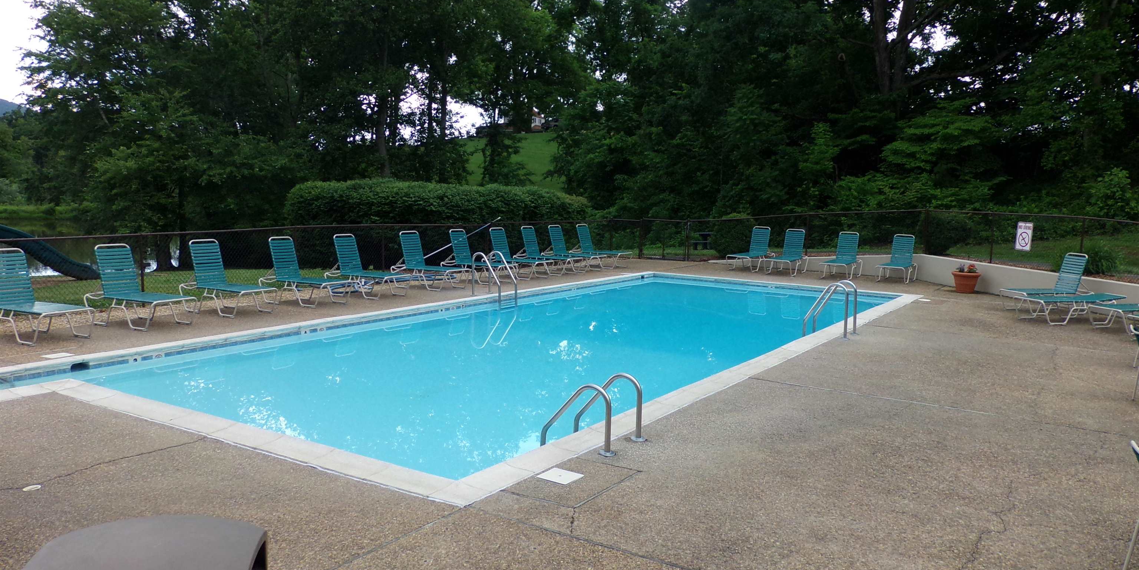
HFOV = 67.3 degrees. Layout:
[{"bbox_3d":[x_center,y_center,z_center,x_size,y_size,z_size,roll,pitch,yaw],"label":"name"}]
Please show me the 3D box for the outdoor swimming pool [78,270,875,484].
[{"bbox_3d":[0.555,1.200,13.430,5.963,1.300,13.955,5,8,33],"label":"outdoor swimming pool"}]

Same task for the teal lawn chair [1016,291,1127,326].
[{"bbox_3d":[8.303,0.383,14.182,1.725,0.434,0.660,-1,7,-16],"label":"teal lawn chair"}]

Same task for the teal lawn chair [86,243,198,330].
[{"bbox_3d":[-6.109,0.015,12.171,1.479,1.096,0.700,4,7,26],"label":"teal lawn chair"}]

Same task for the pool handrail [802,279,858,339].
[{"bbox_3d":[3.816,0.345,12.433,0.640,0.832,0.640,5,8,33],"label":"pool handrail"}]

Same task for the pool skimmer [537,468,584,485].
[{"bbox_3d":[-0.061,1.365,6.080,0.258,0.025,0.231,5,8,33],"label":"pool skimmer"}]

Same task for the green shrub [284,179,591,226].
[{"bbox_3d":[-3.343,-1.741,23.527,8.585,2.152,1.500,-3,8,-33],"label":"green shrub"}]

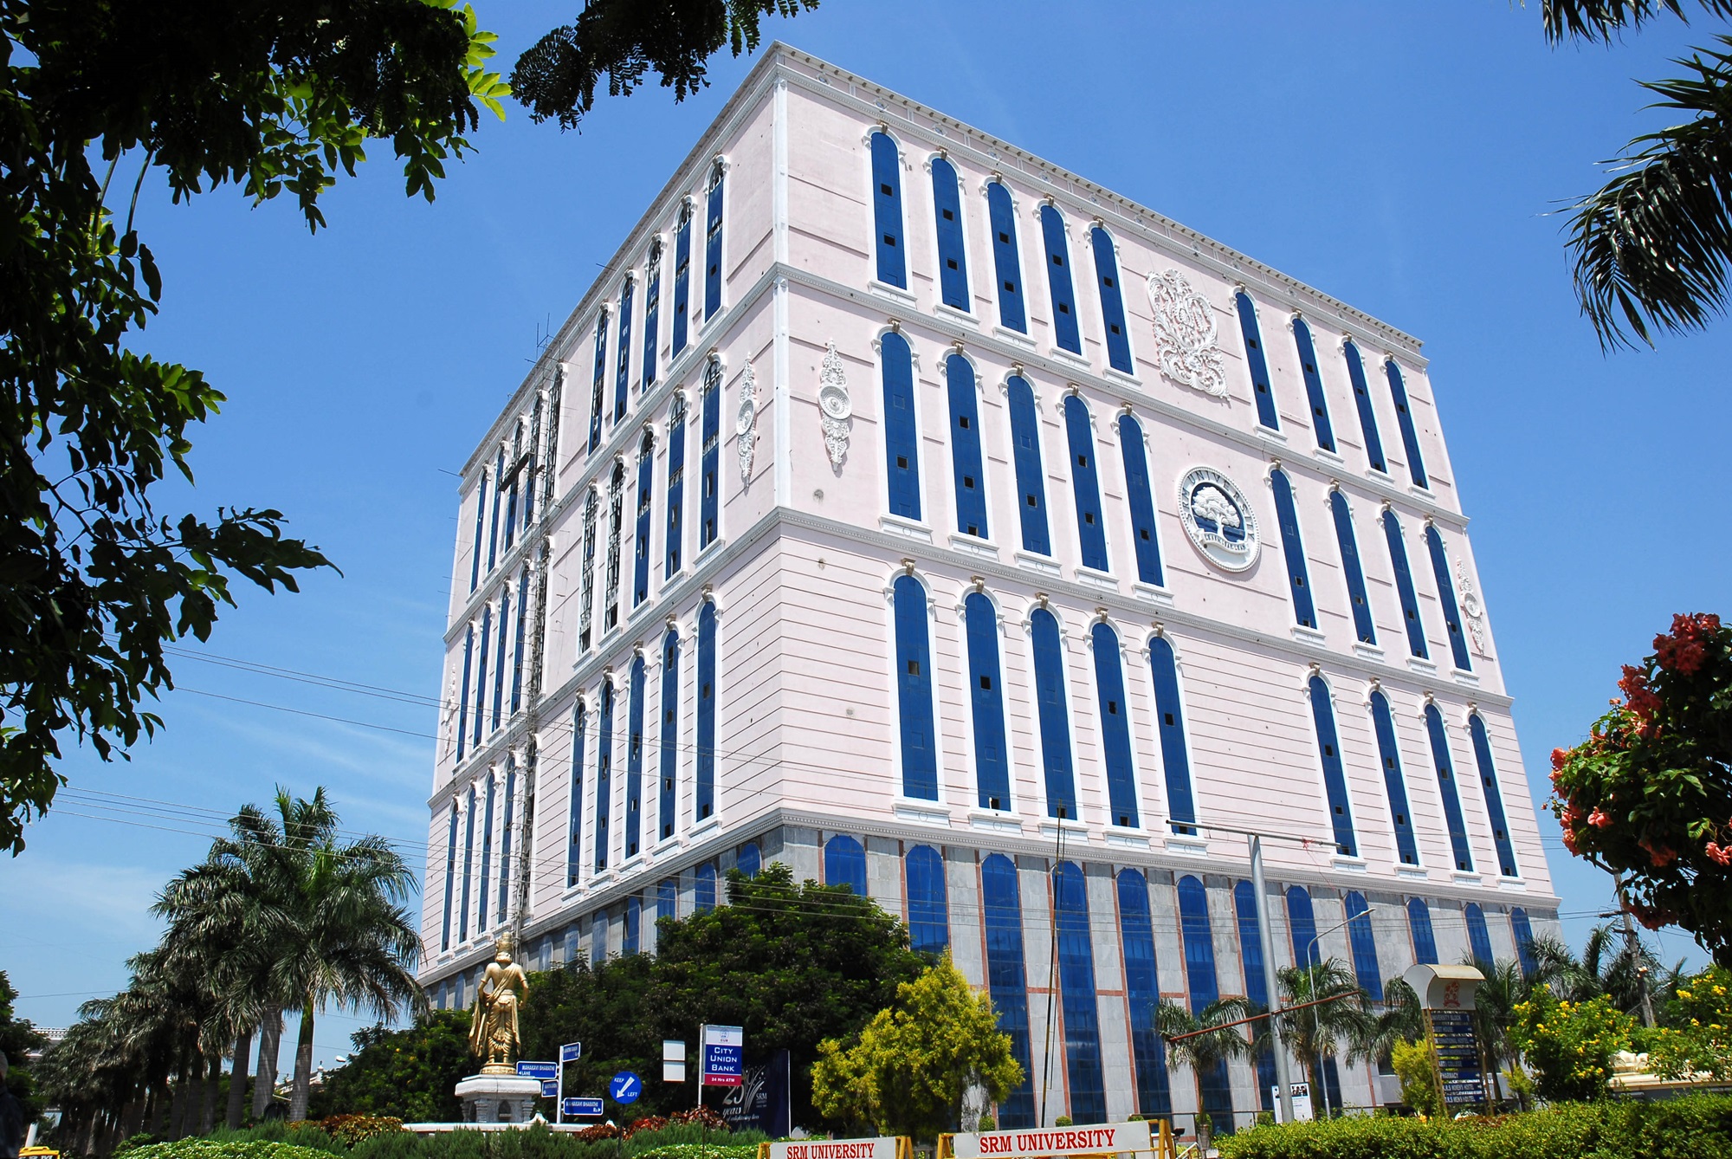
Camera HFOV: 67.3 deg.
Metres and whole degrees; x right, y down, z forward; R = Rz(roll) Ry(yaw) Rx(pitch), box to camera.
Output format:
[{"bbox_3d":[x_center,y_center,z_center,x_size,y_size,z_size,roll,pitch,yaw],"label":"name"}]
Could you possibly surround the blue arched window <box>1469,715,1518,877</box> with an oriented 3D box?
[{"bbox_3d":[40.758,13.943,84.756,1.870,10.945,0.300,13,-28,-31],"label":"blue arched window"}]

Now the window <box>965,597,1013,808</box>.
[{"bbox_3d":[5.592,5.493,60.714,1.840,10.600,0.300,13,-29,-30],"label":"window"}]

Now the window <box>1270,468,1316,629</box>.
[{"bbox_3d":[27.204,-2.147,83.006,1.796,11.188,0.300,13,-29,-30],"label":"window"}]

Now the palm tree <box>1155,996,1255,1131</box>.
[{"bbox_3d":[12.244,18.087,46.511,3.720,6.090,3.720,-8,-25,12],"label":"palm tree"}]

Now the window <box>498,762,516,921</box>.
[{"bbox_3d":[-23.523,17.042,85.412,0.300,10.520,1.880,13,-29,-31],"label":"window"}]

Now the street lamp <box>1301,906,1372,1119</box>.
[{"bbox_3d":[15.426,14.654,40.993,0.300,8.050,2.529,20,-32,-41],"label":"street lamp"}]

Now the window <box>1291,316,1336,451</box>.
[{"bbox_3d":[31.207,-13.880,90.900,1.870,10.725,0.300,13,-28,-31],"label":"window"}]

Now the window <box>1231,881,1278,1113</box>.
[{"bbox_3d":[19.560,20.877,65.580,2.070,11.450,0.300,13,-29,-31],"label":"window"}]

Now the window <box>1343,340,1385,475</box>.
[{"bbox_3d":[35.795,-12.580,93.613,1.880,10.840,0.300,13,-29,-31],"label":"window"}]

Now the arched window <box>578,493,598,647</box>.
[{"bbox_3d":[-16.681,-0.804,78.805,0.300,10.510,1.840,13,-29,-30],"label":"arched window"}]

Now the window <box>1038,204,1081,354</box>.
[{"bbox_3d":[11.861,-18.806,80.178,2.000,11.000,0.250,13,-29,-30],"label":"window"}]

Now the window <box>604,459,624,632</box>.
[{"bbox_3d":[-14.541,-2.173,75.778,0.300,10.770,1.840,13,-29,-30],"label":"window"}]

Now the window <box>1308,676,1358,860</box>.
[{"bbox_3d":[27.615,10.904,77.088,1.796,11.188,0.300,13,-29,-30],"label":"window"}]

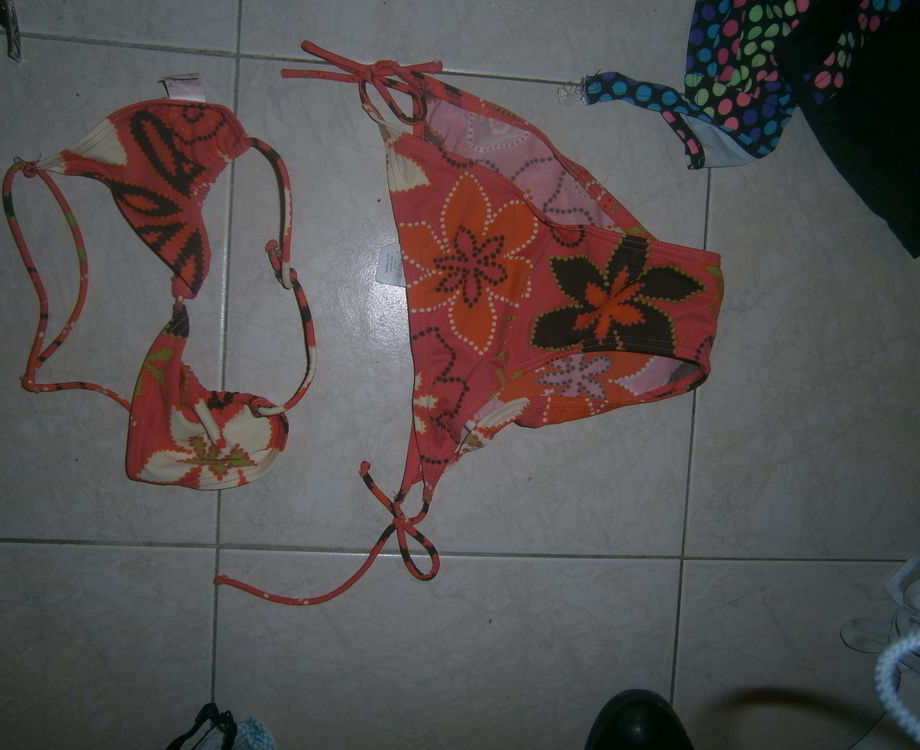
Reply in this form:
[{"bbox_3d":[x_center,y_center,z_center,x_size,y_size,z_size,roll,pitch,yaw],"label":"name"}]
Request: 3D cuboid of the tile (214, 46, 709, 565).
[{"bbox_3d":[0.006,-0.040,0.531,0.330,0.009,0.330,3,93,-5],"label":"tile"}]

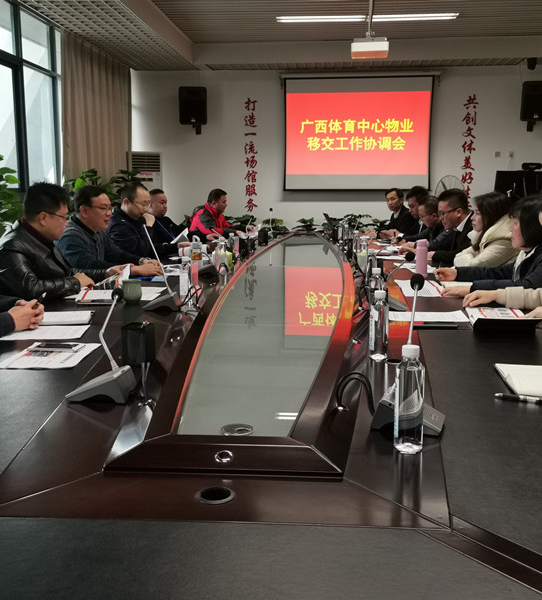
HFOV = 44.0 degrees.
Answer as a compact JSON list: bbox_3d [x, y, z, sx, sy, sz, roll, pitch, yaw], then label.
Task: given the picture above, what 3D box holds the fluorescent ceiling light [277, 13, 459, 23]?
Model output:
[{"bbox_3d":[1.285,-3.778,8.975,2.430,0.070,0.200,1,9,6],"label":"fluorescent ceiling light"}]

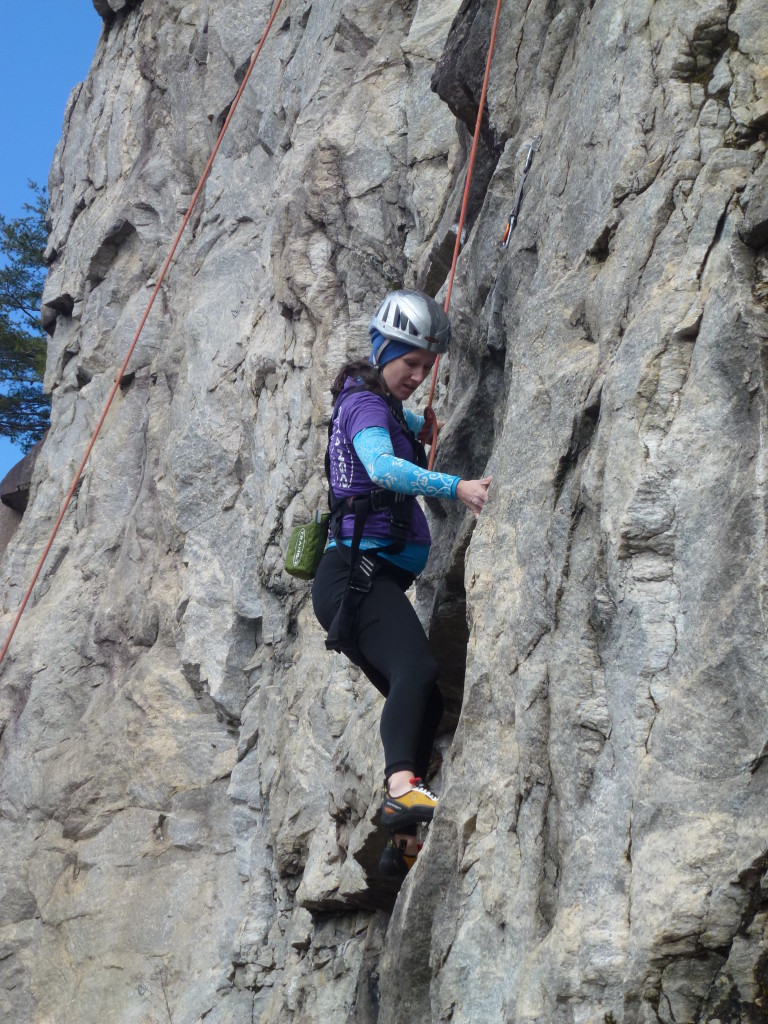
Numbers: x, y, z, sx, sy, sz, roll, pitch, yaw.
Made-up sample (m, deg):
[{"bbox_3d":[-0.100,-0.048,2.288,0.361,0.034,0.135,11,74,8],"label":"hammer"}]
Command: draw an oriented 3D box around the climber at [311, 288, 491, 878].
[{"bbox_3d":[0.047,0.192,8.250,0.470,1.560,0.520,6,-17,-8],"label":"climber"}]

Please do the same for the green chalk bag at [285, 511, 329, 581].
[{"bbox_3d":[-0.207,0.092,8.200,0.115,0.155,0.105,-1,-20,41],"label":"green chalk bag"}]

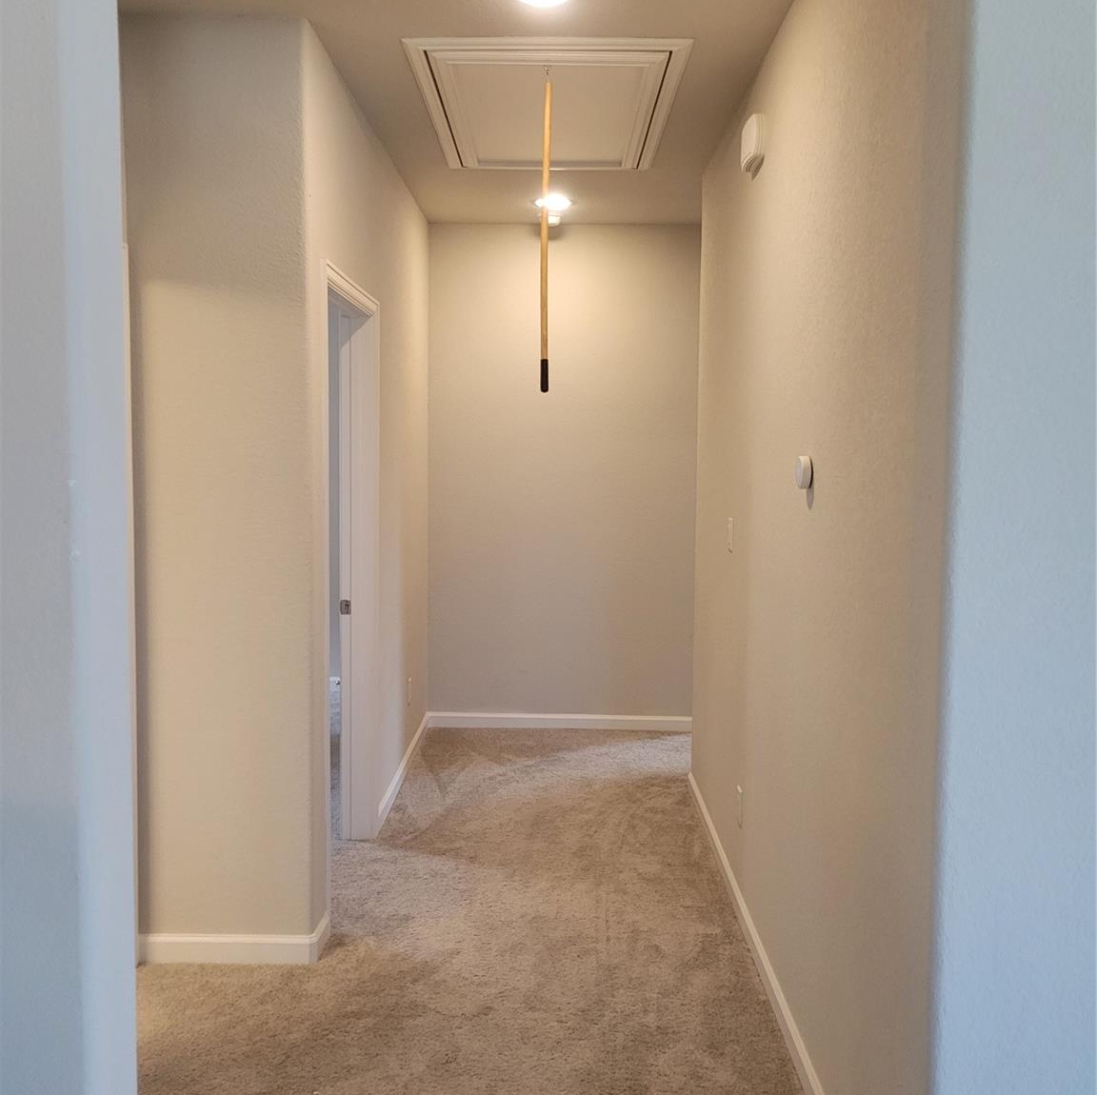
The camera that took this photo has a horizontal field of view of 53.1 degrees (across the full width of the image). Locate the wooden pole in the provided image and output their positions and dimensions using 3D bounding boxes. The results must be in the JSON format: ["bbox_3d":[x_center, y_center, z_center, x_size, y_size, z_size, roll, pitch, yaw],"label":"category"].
[{"bbox_3d":[-0.006,-1.001,3.536,0.026,1.000,0.026,1,5,0],"label":"wooden pole"}]

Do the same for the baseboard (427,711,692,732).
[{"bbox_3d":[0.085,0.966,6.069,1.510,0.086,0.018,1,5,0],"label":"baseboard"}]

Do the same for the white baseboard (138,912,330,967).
[{"bbox_3d":[-0.948,1.184,3.340,0.525,0.087,0.175,1,5,0],"label":"white baseboard"}]

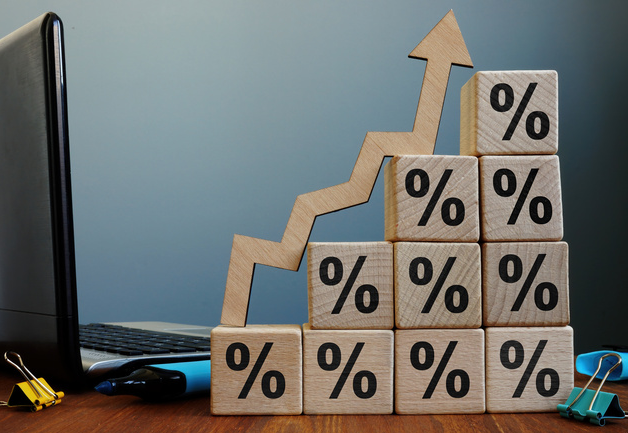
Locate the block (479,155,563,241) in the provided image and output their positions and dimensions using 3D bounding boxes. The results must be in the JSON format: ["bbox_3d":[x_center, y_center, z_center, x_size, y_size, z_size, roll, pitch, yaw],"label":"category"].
[{"bbox_3d":[0.105,-0.008,0.435,0.041,0.044,0.044,0,-2,-1],"label":"block"}]

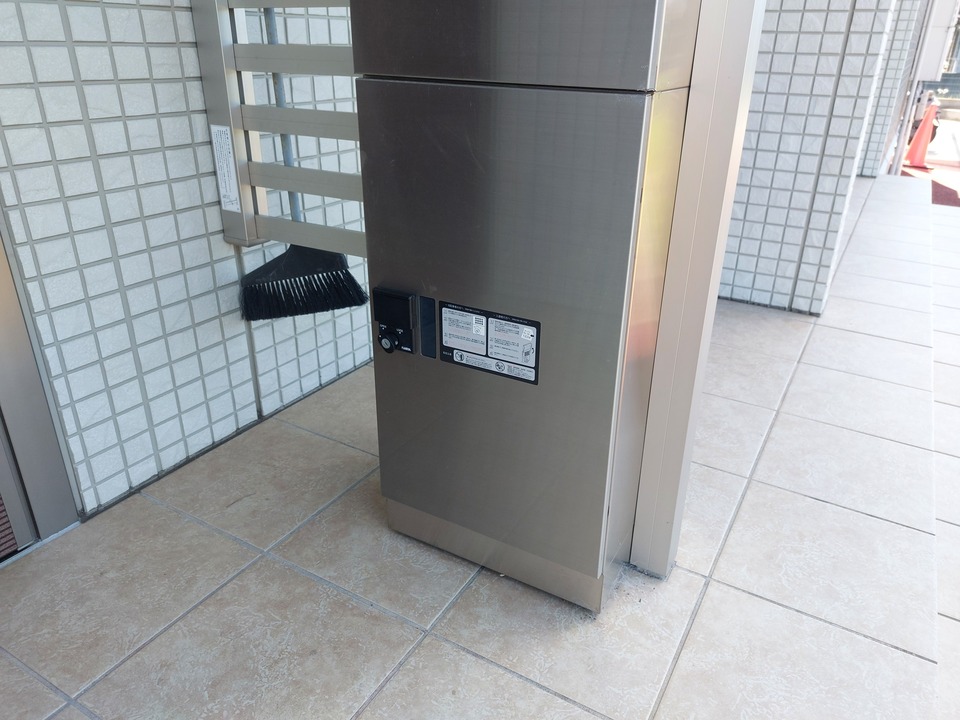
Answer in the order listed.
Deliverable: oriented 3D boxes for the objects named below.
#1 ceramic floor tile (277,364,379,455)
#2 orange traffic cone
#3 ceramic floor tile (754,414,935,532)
[{"bbox_3d":[-0.233,0.109,1.468,0.313,0.010,0.296,15,28,28],"label":"ceramic floor tile"},{"bbox_3d":[5.233,-2.627,7.790,0.370,0.700,0.370,15,28,28],"label":"orange traffic cone"},{"bbox_3d":[0.701,0.203,1.277,0.285,0.010,0.296,15,28,28],"label":"ceramic floor tile"}]

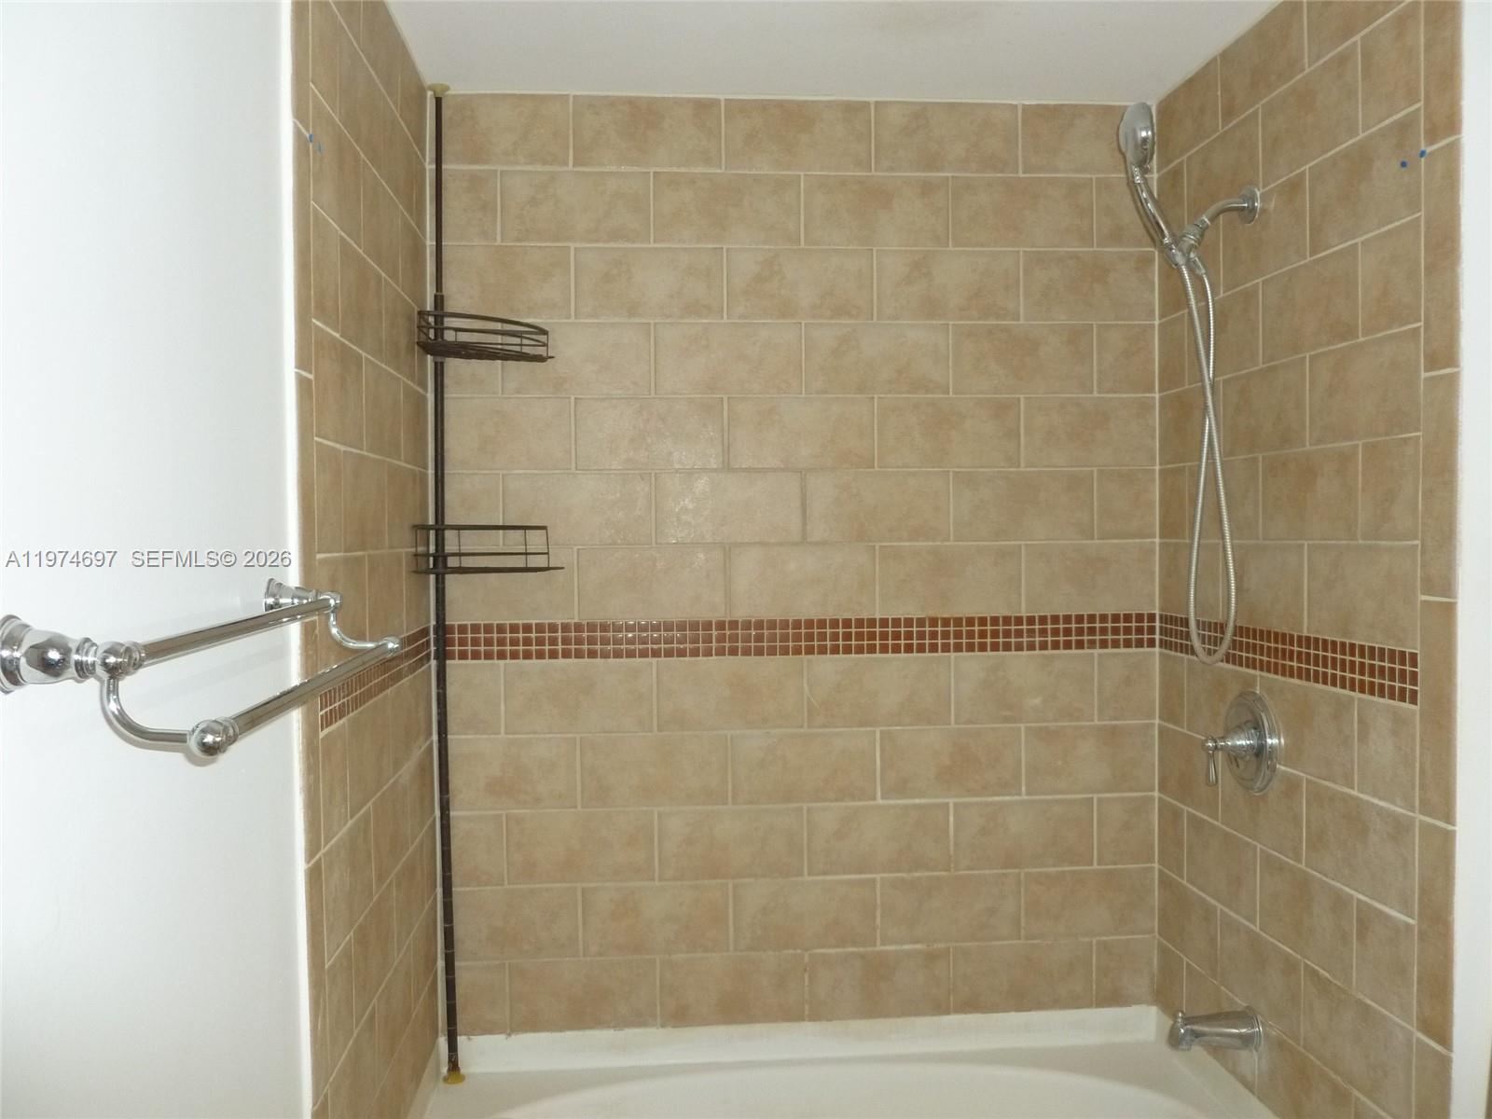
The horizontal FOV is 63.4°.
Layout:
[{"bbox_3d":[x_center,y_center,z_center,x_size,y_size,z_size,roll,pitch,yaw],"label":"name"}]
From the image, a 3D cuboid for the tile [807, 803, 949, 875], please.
[{"bbox_3d":[0.274,0.574,2.487,0.297,0.146,0.010,-1,1,-5],"label":"tile"}]

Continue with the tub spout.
[{"bbox_3d":[0.830,0.836,2.140,0.145,0.070,0.066,-1,1,-5],"label":"tub spout"}]

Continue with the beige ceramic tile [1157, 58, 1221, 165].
[{"bbox_3d":[0.870,-0.864,2.371,0.010,0.137,0.271,-1,1,-5],"label":"beige ceramic tile"}]

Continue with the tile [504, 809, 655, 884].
[{"bbox_3d":[-0.340,0.587,2.469,0.304,0.149,0.010,-1,1,-5],"label":"tile"}]

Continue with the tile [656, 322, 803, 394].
[{"bbox_3d":[-0.035,-0.410,2.470,0.301,0.145,0.010,-1,1,-5],"label":"tile"}]

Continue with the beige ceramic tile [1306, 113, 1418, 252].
[{"bbox_3d":[0.932,-0.559,1.823,0.010,0.148,0.293,-1,1,-5],"label":"beige ceramic tile"}]

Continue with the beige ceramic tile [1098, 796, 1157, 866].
[{"bbox_3d":[0.805,0.574,2.560,0.127,0.145,0.010,-1,1,-5],"label":"beige ceramic tile"}]

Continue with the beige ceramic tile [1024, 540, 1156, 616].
[{"bbox_3d":[0.715,0.038,2.512,0.279,0.144,0.010,-1,1,-5],"label":"beige ceramic tile"}]

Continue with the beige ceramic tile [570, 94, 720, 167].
[{"bbox_3d":[-0.198,-0.855,2.429,0.297,0.141,0.010,-1,1,-5],"label":"beige ceramic tile"}]

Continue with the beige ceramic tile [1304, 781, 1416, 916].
[{"bbox_3d":[0.927,0.430,1.822,0.010,0.145,0.285,-1,1,-4],"label":"beige ceramic tile"}]

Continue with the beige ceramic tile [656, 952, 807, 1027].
[{"bbox_3d":[-0.027,0.890,2.496,0.300,0.144,0.010,-1,1,-5],"label":"beige ceramic tile"}]

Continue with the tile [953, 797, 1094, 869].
[{"bbox_3d":[0.578,0.571,2.511,0.298,0.146,0.010,-1,1,-5],"label":"tile"}]

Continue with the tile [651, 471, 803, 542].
[{"bbox_3d":[-0.034,-0.106,2.481,0.304,0.149,0.010,-1,1,-5],"label":"tile"}]

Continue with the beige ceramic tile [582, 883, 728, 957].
[{"bbox_3d":[-0.186,0.740,2.485,0.304,0.149,0.010,-1,1,-5],"label":"beige ceramic tile"}]

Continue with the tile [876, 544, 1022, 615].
[{"bbox_3d":[0.425,0.042,2.529,0.310,0.148,0.010,-1,1,-5],"label":"tile"}]

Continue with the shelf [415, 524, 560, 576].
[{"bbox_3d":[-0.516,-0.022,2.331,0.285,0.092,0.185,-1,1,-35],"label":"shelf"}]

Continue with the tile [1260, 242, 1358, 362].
[{"bbox_3d":[0.921,-0.409,1.970,0.010,0.149,0.298,-1,1,-5],"label":"tile"}]

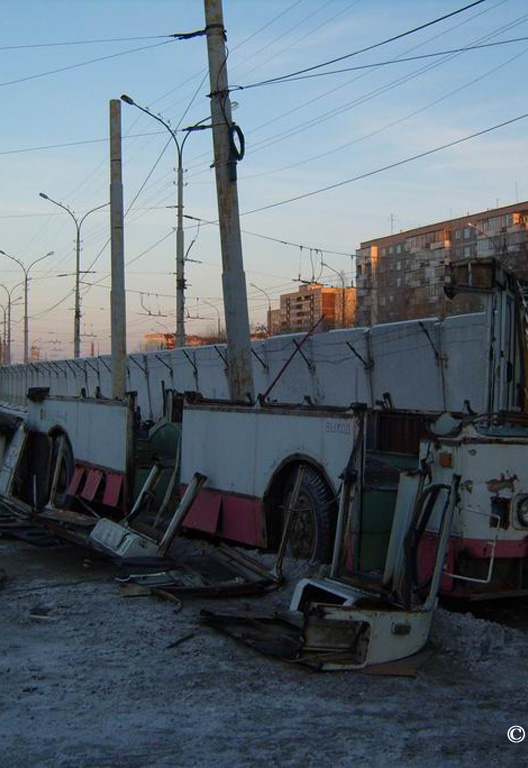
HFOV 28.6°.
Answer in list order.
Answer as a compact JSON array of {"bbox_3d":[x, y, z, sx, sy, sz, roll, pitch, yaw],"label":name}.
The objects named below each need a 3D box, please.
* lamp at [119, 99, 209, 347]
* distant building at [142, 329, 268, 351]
[{"bbox_3d":[-3.795,-5.589,46.500,5.100,14.200,0.450,0,0,-18],"label":"lamp"},{"bbox_3d":[-22.600,-9.810,407.000,48.000,18.400,15.000,0,0,-9],"label":"distant building"}]

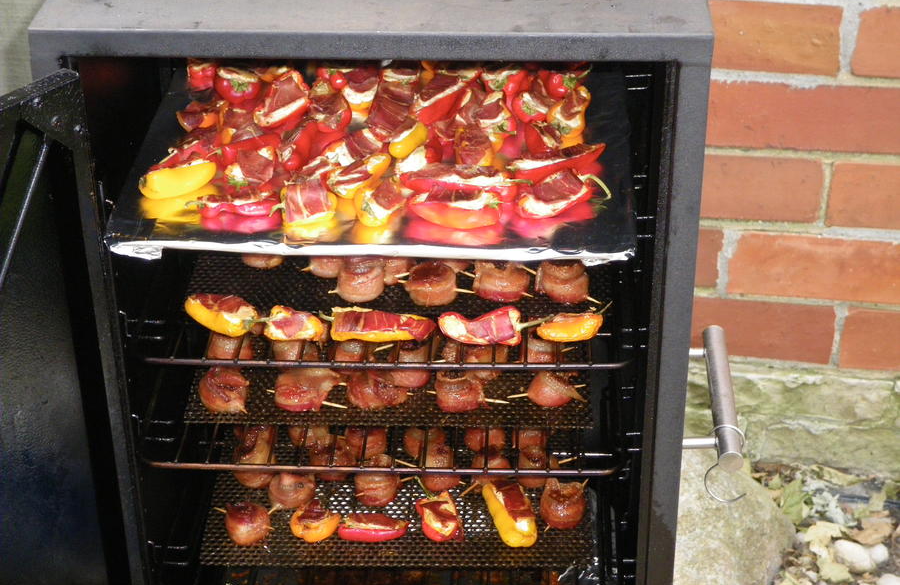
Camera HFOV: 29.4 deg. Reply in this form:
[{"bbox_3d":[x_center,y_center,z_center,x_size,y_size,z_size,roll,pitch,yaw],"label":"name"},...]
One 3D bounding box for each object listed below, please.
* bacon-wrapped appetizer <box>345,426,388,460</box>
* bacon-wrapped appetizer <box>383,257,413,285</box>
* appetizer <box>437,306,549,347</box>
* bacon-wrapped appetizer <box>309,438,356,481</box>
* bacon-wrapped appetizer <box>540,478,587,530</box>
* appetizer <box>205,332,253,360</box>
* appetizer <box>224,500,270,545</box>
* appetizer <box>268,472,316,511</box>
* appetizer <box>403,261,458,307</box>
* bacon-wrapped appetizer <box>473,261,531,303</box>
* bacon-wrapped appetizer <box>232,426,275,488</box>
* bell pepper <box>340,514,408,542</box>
[{"bbox_3d":[-0.072,0.126,1.490,0.037,0.031,0.033,1,32,3],"label":"bacon-wrapped appetizer"},{"bbox_3d":[-0.037,-0.021,1.334,0.032,0.028,0.033,1,32,3],"label":"bacon-wrapped appetizer"},{"bbox_3d":[0.027,0.024,1.214,0.072,0.025,0.034,1,33,3],"label":"appetizer"},{"bbox_3d":[-0.102,0.145,1.488,0.040,0.030,0.038,1,32,3],"label":"bacon-wrapped appetizer"},{"bbox_3d":[0.093,0.173,1.408,0.036,0.033,0.035,1,32,3],"label":"bacon-wrapped appetizer"},{"bbox_3d":[-0.178,0.044,1.382,0.036,0.030,0.033,1,32,3],"label":"appetizer"},{"bbox_3d":[-0.162,0.185,1.371,0.036,0.034,0.036,1,33,3],"label":"appetizer"},{"bbox_3d":[-0.129,0.162,1.407,0.038,0.034,0.034,1,33,3],"label":"appetizer"},{"bbox_3d":[-0.014,-0.006,1.308,0.040,0.028,0.038,1,32,3],"label":"appetizer"},{"bbox_3d":[0.040,-0.009,1.314,0.042,0.025,0.040,1,32,3],"label":"bacon-wrapped appetizer"},{"bbox_3d":[-0.169,0.146,1.480,0.035,0.038,0.047,1,32,3],"label":"bacon-wrapped appetizer"},{"bbox_3d":[-0.062,0.191,1.395,0.056,0.020,0.025,1,32,3],"label":"bell pepper"}]

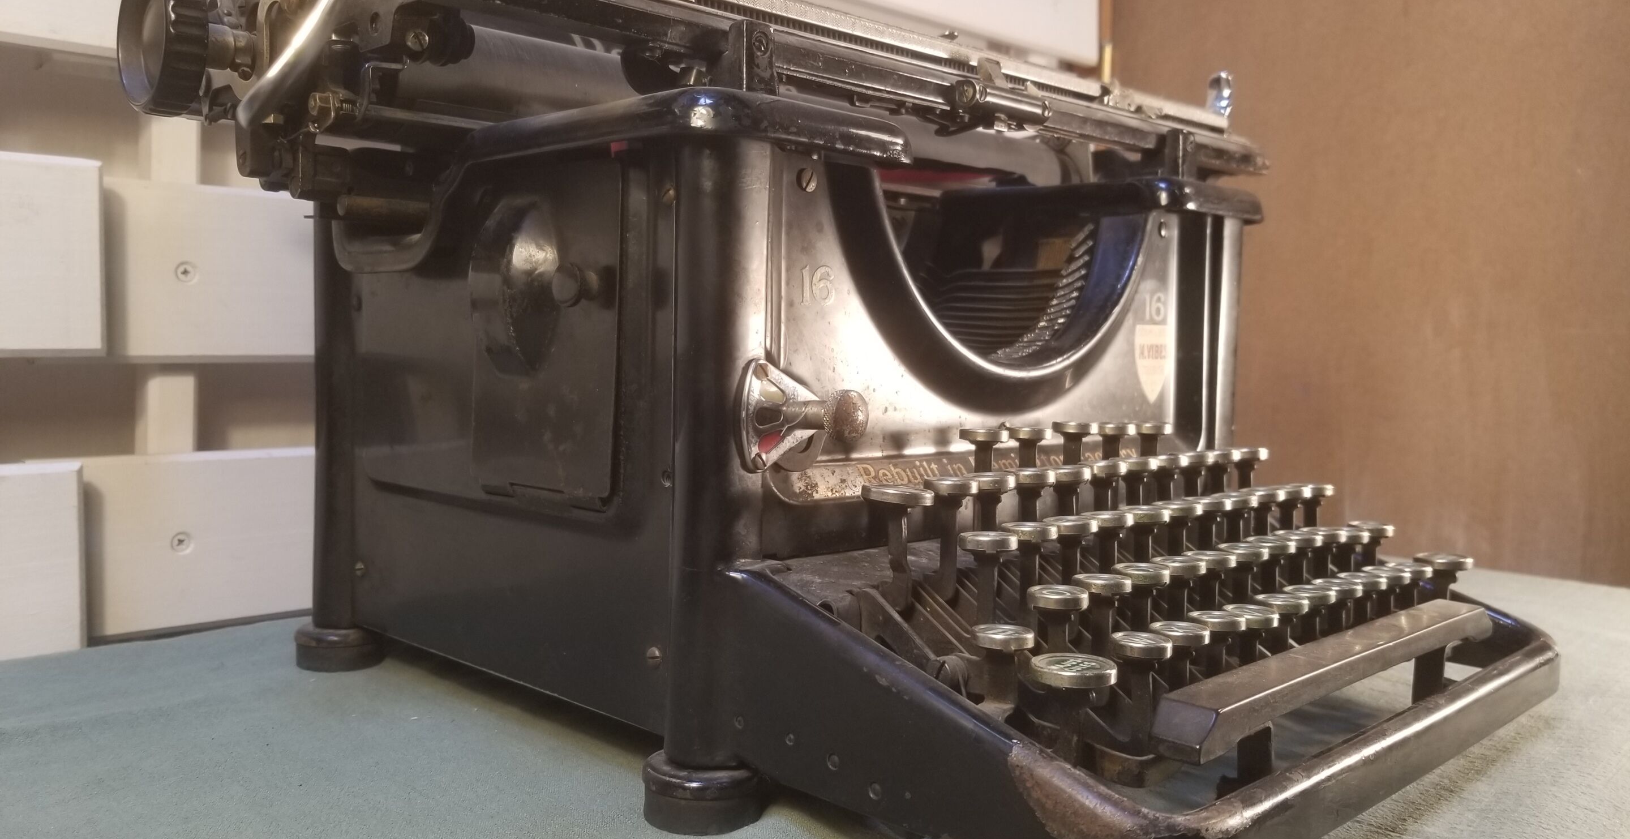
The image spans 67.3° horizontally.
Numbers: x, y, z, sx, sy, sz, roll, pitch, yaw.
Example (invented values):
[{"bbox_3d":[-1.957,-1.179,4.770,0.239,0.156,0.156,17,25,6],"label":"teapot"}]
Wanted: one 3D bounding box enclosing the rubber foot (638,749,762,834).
[{"bbox_3d":[-0.032,0.105,0.352,0.035,0.016,0.035,0,3,0],"label":"rubber foot"}]

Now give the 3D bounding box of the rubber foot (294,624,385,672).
[{"bbox_3d":[-0.204,0.097,0.526,0.035,0.016,0.035,-2,4,-44],"label":"rubber foot"}]

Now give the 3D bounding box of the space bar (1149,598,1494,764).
[{"bbox_3d":[0.154,0.070,0.354,0.194,0.012,0.014,-2,4,-44],"label":"space bar"}]

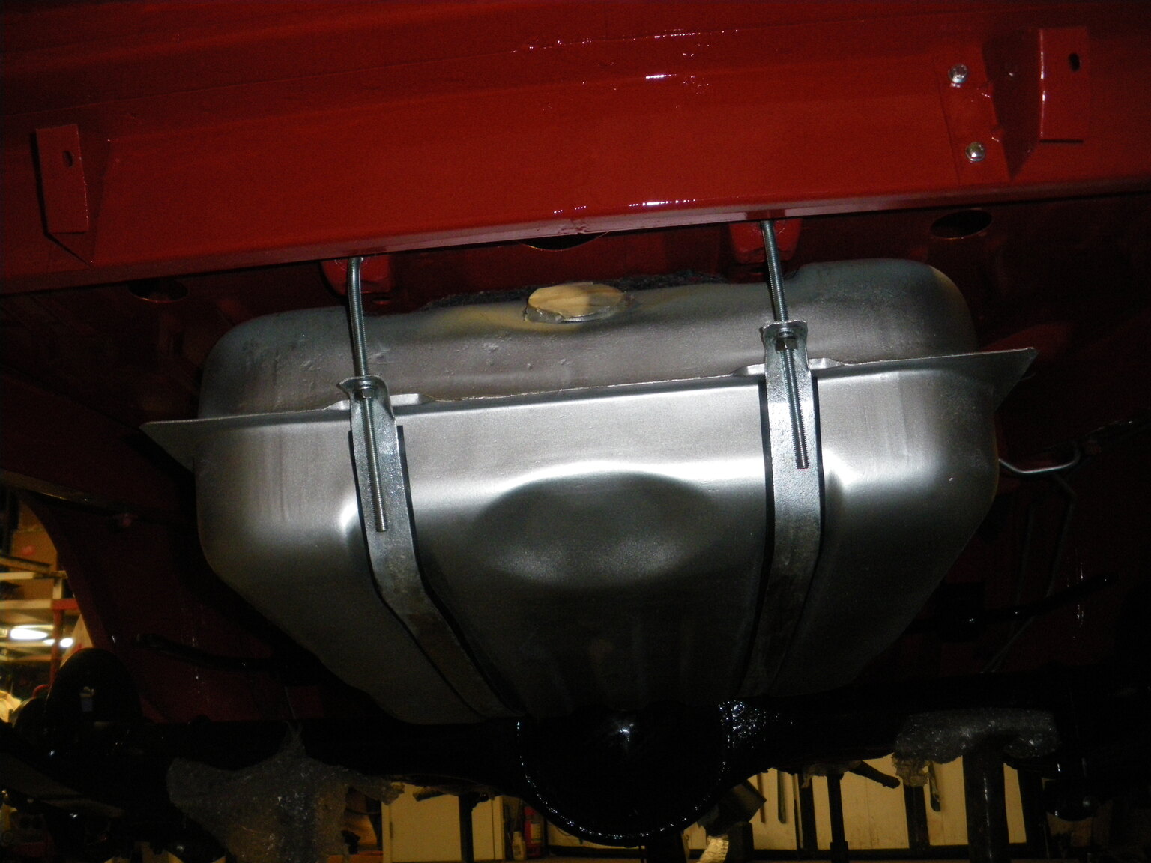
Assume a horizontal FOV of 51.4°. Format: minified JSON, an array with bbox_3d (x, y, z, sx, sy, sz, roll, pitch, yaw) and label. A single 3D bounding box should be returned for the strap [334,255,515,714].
[{"bbox_3d":[-0.151,0.095,1.317,0.056,0.325,0.630,-9,-23,1],"label":"strap"}]

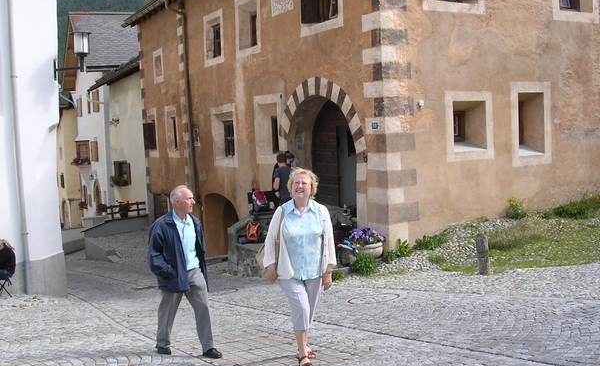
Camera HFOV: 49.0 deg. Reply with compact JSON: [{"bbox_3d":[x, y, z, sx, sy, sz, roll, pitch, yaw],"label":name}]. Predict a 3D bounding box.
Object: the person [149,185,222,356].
[{"bbox_3d":[-1.121,0.848,6.420,0.580,1.640,0.520,2,6,44],"label":"person"}]

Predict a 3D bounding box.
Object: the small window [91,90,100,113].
[{"bbox_3d":[-10.556,-4.207,34.000,0.220,1.150,0.950,-5,5,-35],"label":"small window"}]

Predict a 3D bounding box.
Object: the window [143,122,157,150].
[{"bbox_3d":[-5.040,-1.546,21.937,0.250,0.900,0.780,-5,5,-30],"label":"window"}]

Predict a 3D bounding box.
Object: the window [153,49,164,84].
[{"bbox_3d":[-4.418,-3.676,20.825,0.160,1.007,0.850,-5,5,-30],"label":"window"}]

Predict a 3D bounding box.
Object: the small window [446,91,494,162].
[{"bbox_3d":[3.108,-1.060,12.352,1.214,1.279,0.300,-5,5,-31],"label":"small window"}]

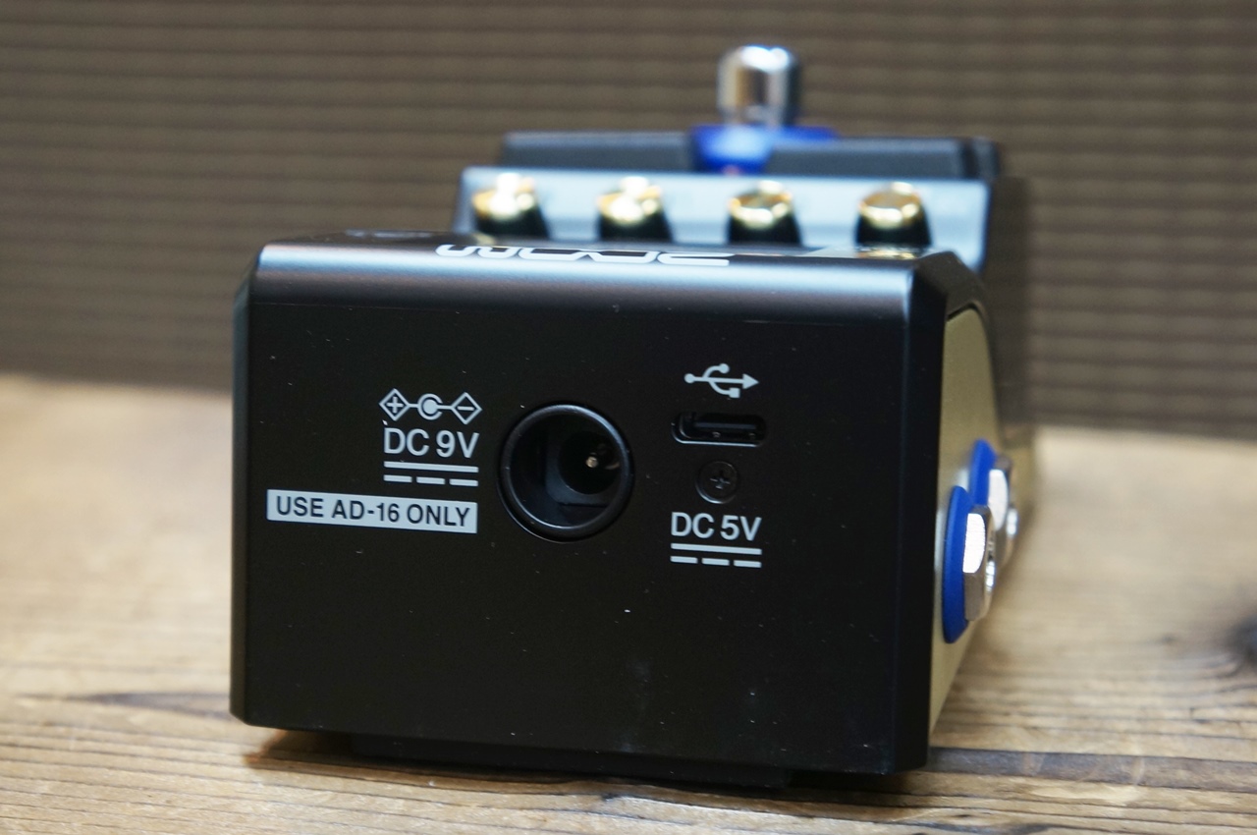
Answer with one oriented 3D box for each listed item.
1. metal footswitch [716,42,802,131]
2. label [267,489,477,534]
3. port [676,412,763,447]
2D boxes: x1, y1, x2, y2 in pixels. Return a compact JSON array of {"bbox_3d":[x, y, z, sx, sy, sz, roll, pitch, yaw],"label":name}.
[{"bbox_3d":[0.020,-0.050,0.268,0.012,0.012,0.012,3,12,12],"label":"metal footswitch"},{"bbox_3d":[-0.027,0.010,0.184,0.023,0.003,0.001,3,5,11],"label":"label"},{"bbox_3d":[0.009,0.001,0.179,0.009,0.003,0.005,3,5,11],"label":"port"}]

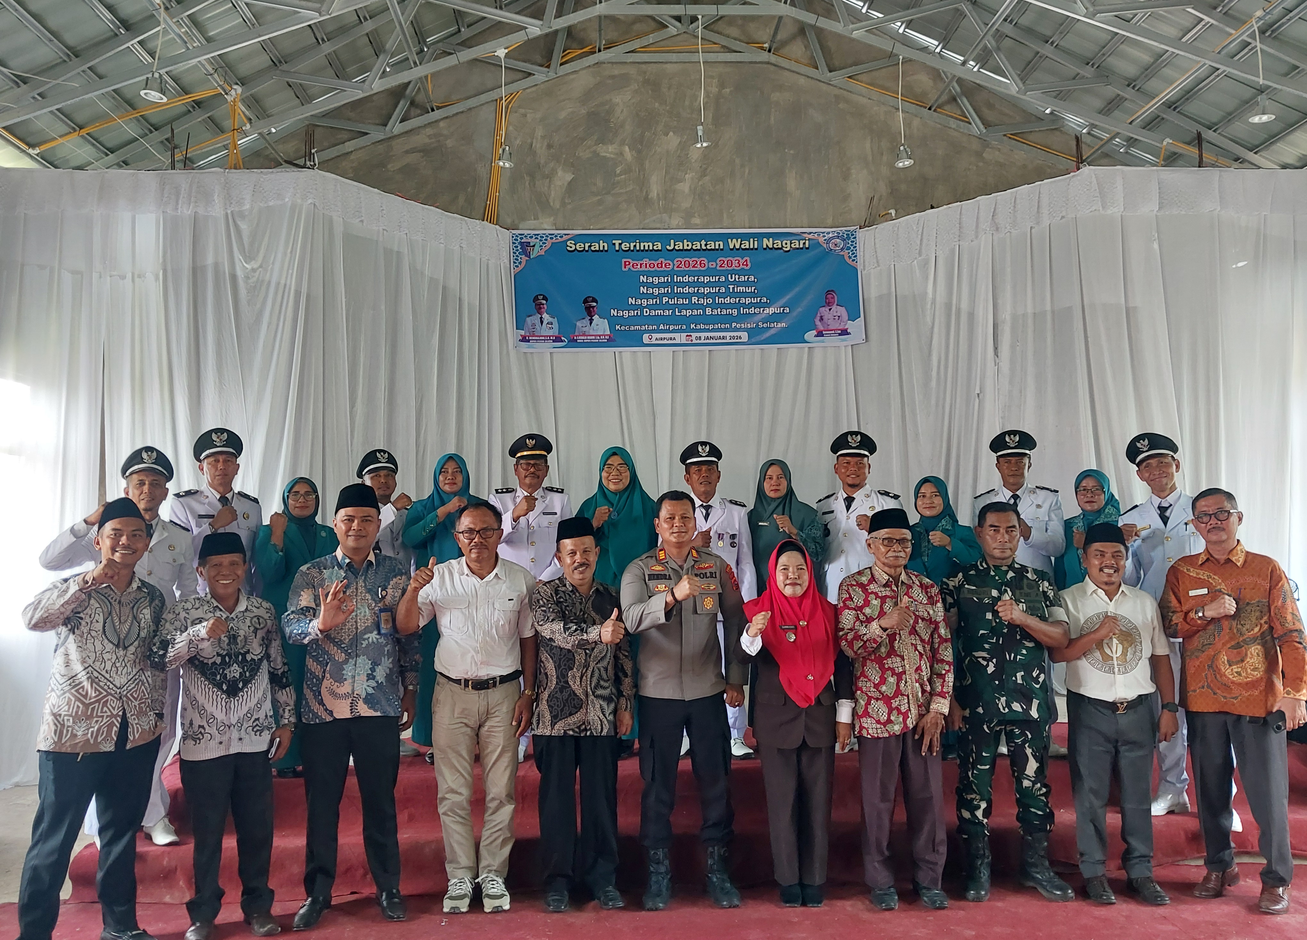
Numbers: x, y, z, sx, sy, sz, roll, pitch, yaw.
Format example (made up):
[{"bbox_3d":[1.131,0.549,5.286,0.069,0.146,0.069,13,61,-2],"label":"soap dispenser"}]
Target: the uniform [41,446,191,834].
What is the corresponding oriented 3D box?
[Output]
[{"bbox_3d":[-2.338,0.759,4.944,0.640,1.733,0.420,0,-4,-15],"label":"uniform"}]

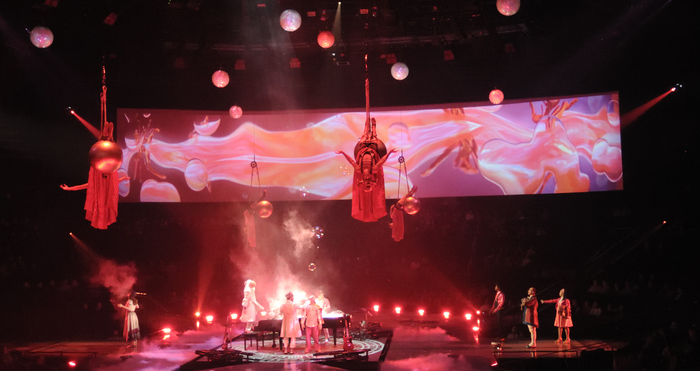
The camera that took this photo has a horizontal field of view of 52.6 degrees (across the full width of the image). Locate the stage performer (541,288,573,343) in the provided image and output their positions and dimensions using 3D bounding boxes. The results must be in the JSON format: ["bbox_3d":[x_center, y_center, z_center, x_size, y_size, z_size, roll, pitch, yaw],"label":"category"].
[{"bbox_3d":[6.171,3.896,21.100,0.600,1.660,0.800,1,-4,-41],"label":"stage performer"}]

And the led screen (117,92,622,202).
[{"bbox_3d":[0.500,-1.529,31.200,21.600,4.150,2.100,-1,-3,4],"label":"led screen"}]

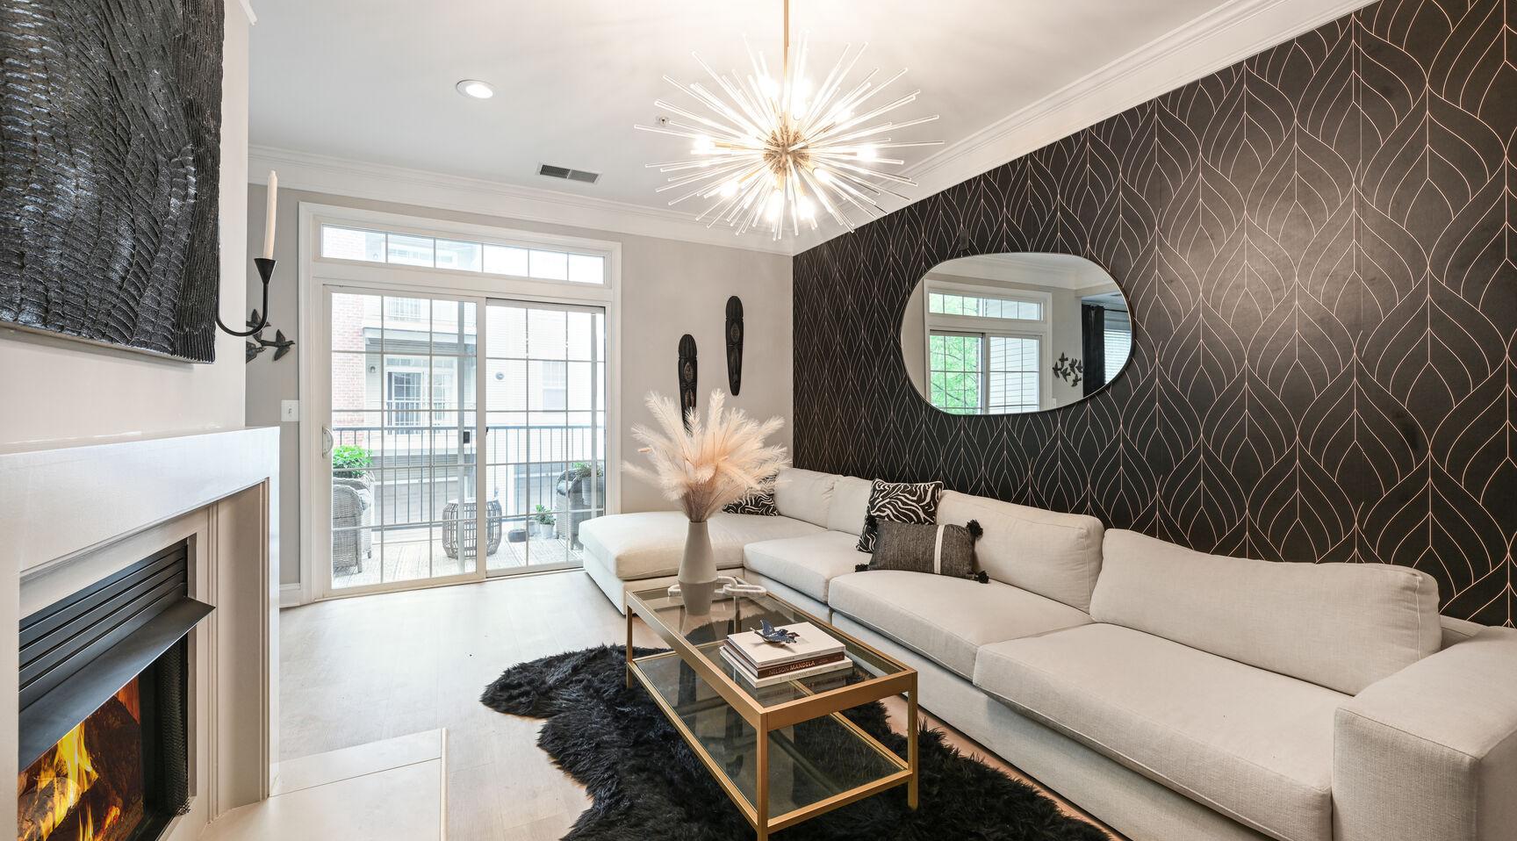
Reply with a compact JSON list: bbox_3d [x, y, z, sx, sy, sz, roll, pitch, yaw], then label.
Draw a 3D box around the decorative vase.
[{"bbox_3d":[-0.242,0.585,2.364,0.156,0.363,0.156,1,1,0],"label":"decorative vase"}]

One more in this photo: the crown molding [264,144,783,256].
[{"bbox_3d":[-1.380,-1.540,4.328,3.870,0.187,0.115,-1,2,-27],"label":"crown molding"}]

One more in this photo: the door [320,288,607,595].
[{"bbox_3d":[-1.980,0.140,4.150,1.790,2.010,0.100,0,1,-27],"label":"door"}]

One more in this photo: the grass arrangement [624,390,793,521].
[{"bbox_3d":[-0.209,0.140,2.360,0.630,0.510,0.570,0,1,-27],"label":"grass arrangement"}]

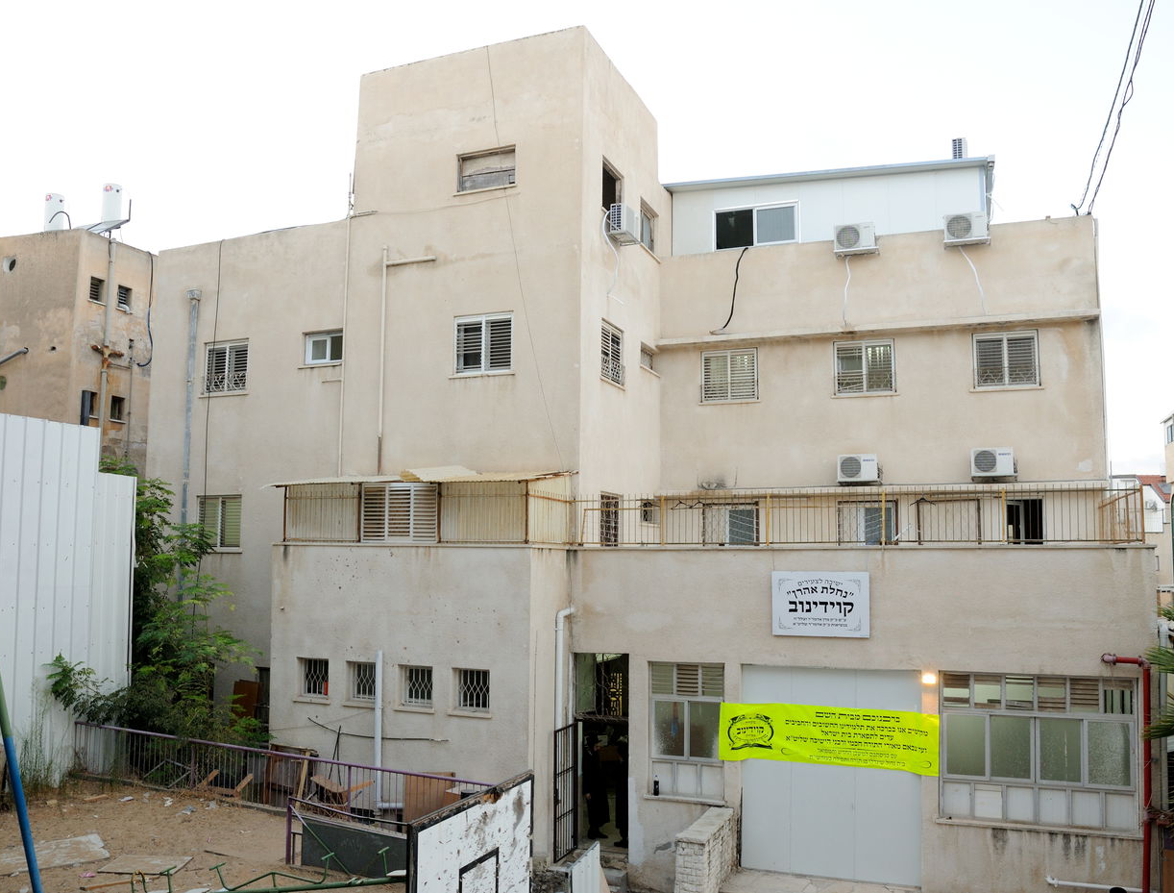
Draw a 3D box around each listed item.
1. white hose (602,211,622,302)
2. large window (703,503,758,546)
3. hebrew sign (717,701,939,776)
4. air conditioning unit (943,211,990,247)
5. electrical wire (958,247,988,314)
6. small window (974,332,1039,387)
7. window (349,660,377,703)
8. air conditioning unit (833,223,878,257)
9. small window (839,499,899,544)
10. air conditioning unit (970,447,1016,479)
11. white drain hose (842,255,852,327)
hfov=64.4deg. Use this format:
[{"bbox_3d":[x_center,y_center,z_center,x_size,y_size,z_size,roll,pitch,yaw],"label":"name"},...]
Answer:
[{"bbox_3d":[0.529,-3.646,17.721,0.120,1.609,0.977,-2,-6,22],"label":"white hose"},{"bbox_3d":[2.930,1.643,19.051,1.137,1.007,0.120,-2,-6,22],"label":"large window"},{"bbox_3d":[3.450,4.230,13.580,3.130,0.880,0.050,-2,-6,22],"label":"hebrew sign"},{"bbox_3d":[7.746,-4.383,19.090,0.829,0.594,0.360,-2,-7,17],"label":"air conditioning unit"},{"bbox_3d":[7.448,-3.228,18.027,0.438,1.383,0.070,-2,-6,22],"label":"electrical wire"},{"bbox_3d":[7.970,-1.644,17.742,1.185,1.079,0.120,-2,-6,22],"label":"small window"},{"bbox_3d":[-3.618,3.850,15.250,0.623,0.661,0.150,-2,-6,22],"label":"window"},{"bbox_3d":[5.689,-4.335,19.737,0.856,0.614,0.360,-2,-7,17],"label":"air conditioning unit"},{"bbox_3d":[5.547,1.596,18.386,1.153,1.094,0.120,-2,-6,22],"label":"small window"},{"bbox_3d":[8.007,0.332,18.424,0.787,0.569,0.320,-2,-7,17],"label":"air conditioning unit"},{"bbox_3d":[5.544,-3.279,19.881,0.194,1.583,0.050,-2,-7,17],"label":"white drain hose"}]

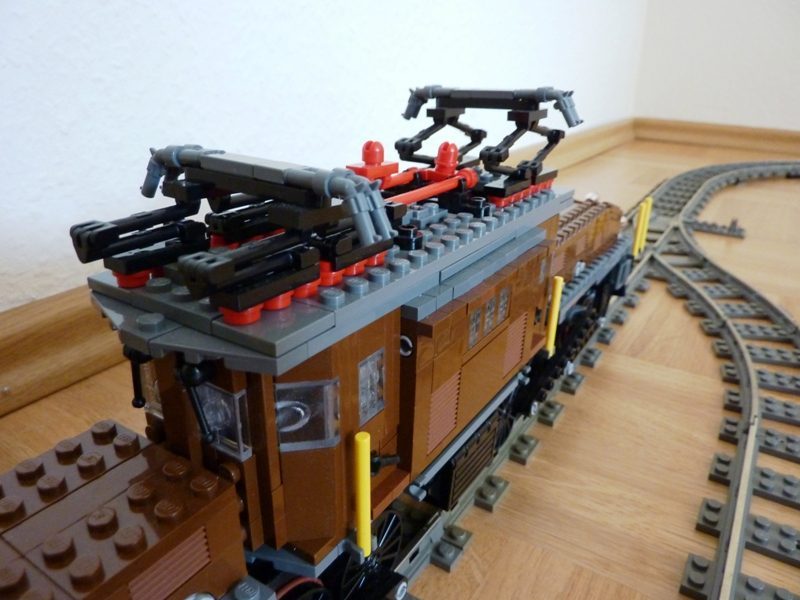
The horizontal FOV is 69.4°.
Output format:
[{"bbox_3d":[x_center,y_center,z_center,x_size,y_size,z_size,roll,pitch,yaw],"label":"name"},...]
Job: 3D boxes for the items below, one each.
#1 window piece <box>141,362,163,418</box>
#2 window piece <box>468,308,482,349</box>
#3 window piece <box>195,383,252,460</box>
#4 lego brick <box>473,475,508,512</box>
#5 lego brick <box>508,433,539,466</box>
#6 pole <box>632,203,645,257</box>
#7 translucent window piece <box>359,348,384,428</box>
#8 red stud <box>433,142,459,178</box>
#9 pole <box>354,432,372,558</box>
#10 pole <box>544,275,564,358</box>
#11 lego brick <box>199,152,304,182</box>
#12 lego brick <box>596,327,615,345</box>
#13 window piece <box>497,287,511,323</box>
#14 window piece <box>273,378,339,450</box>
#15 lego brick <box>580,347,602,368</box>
[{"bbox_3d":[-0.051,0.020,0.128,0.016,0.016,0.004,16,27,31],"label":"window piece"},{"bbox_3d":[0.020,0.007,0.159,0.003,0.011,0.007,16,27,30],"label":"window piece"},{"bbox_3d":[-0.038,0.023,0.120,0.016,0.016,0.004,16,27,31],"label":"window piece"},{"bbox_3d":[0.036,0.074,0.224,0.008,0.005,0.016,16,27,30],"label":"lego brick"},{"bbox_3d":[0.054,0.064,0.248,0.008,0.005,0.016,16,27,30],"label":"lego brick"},{"bbox_3d":[0.136,-0.039,0.329,0.003,0.032,0.003,16,27,31],"label":"pole"},{"bbox_3d":[-0.007,0.020,0.129,0.003,0.016,0.010,16,27,30],"label":"translucent window piece"},{"bbox_3d":[0.016,-0.048,0.193,0.007,0.011,0.007,16,27,30],"label":"red stud"},{"bbox_3d":[-0.008,0.044,0.129,0.003,0.032,0.003,16,27,30],"label":"pole"},{"bbox_3d":[0.057,0.007,0.212,0.003,0.032,0.003,16,27,31],"label":"pole"},{"bbox_3d":[-0.031,-0.028,0.121,0.024,0.003,0.007,16,27,30],"label":"lego brick"},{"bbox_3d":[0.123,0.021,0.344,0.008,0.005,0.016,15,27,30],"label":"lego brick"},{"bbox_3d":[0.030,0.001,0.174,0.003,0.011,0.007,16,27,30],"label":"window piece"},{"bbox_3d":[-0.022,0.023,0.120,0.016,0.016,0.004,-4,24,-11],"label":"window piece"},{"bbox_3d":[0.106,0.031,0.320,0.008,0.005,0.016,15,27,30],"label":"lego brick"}]

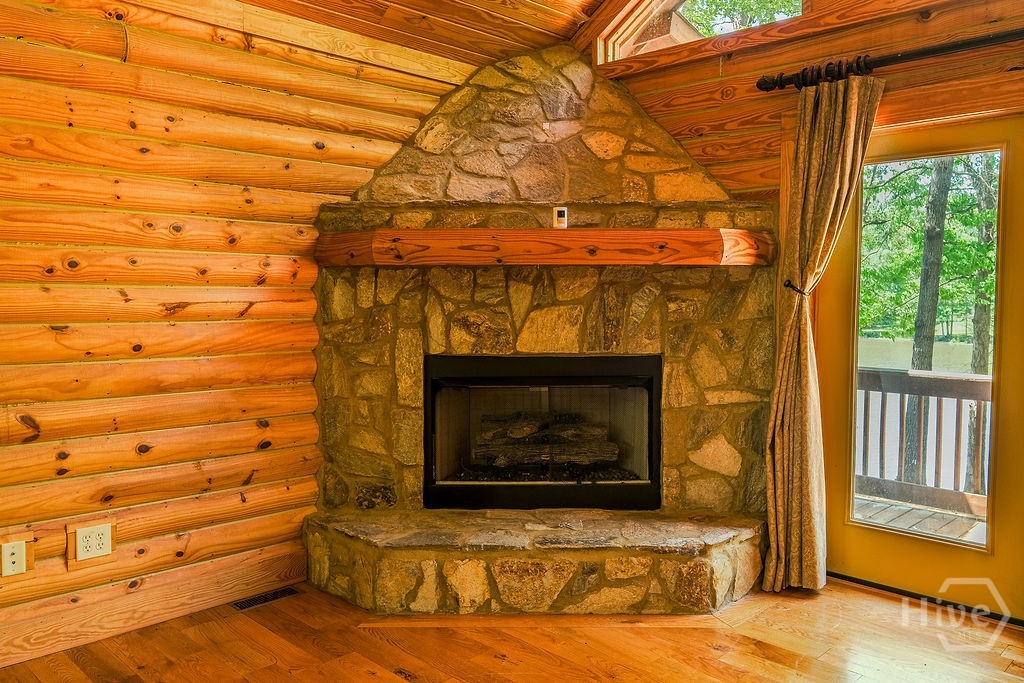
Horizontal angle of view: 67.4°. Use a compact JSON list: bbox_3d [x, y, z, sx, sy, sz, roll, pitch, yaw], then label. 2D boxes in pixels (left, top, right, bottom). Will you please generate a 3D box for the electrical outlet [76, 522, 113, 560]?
[{"bbox_3d":[-1.560,0.749,2.873,0.116,0.114,0.010,-2,4,-45],"label":"electrical outlet"}]

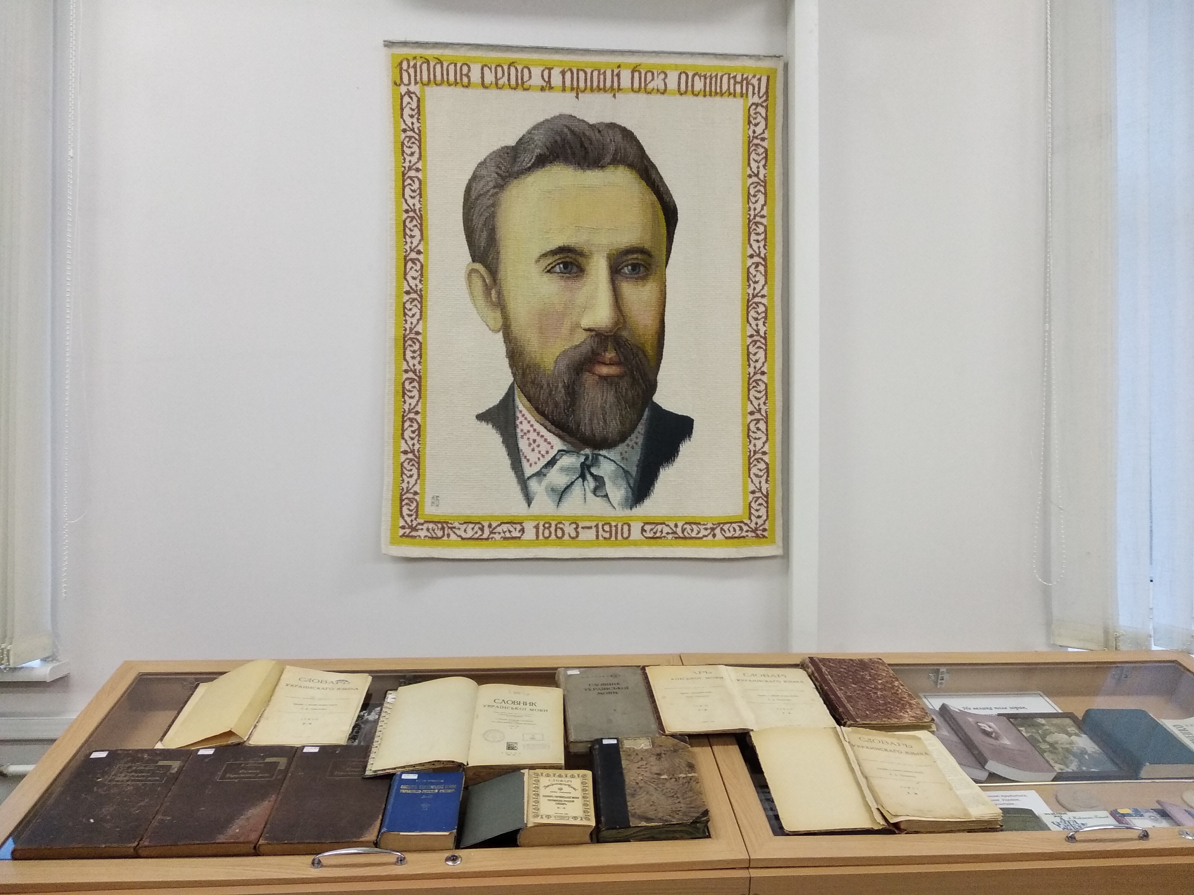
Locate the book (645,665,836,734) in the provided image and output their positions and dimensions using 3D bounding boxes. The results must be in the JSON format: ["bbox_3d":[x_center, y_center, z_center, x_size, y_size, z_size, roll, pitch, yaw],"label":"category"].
[{"bbox_3d":[0.287,0.526,1.841,0.354,0.034,0.250,1,15,-5],"label":"book"}]

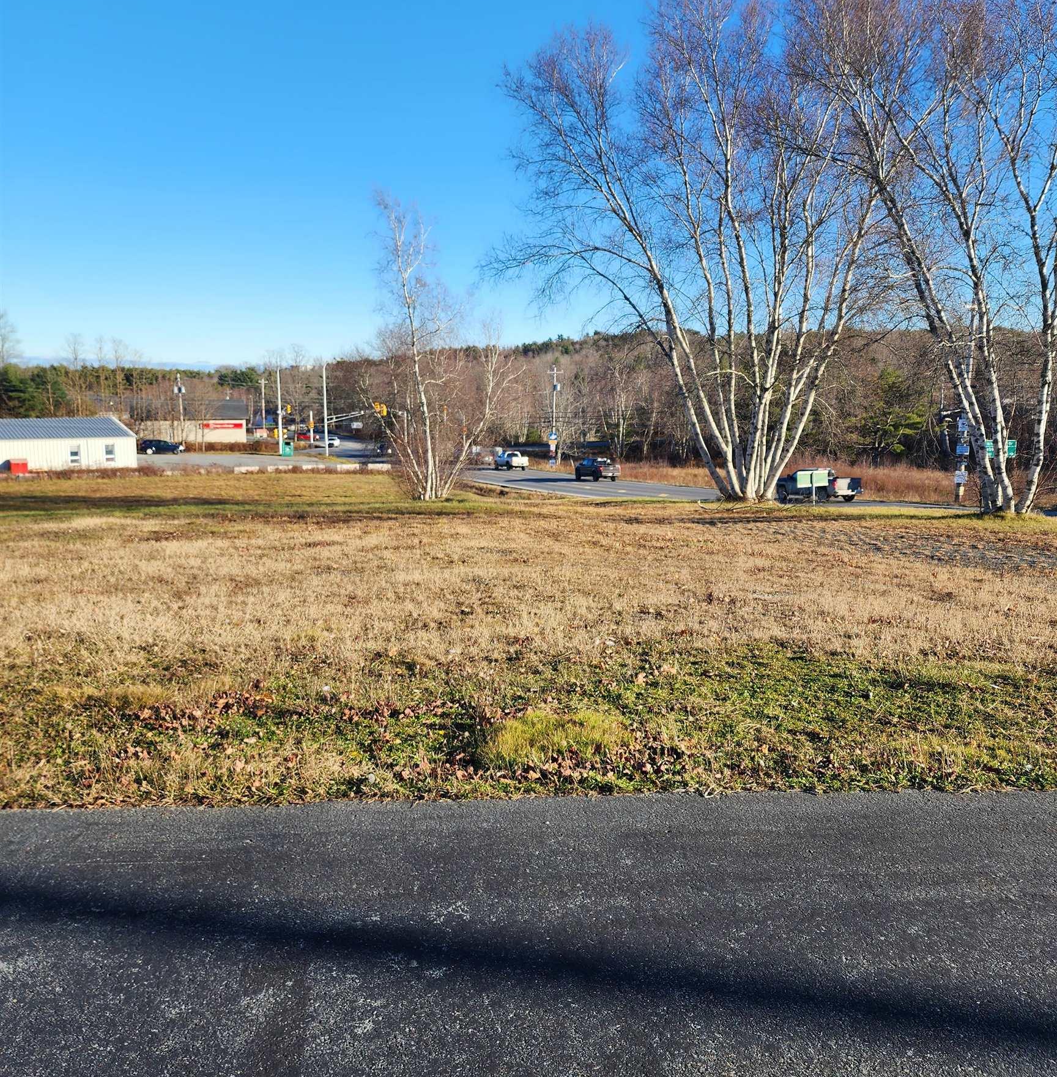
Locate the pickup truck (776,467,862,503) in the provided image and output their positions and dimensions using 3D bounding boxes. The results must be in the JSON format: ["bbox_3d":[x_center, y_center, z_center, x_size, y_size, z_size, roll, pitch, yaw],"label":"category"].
[{"bbox_3d":[16.950,-3.180,55.000,2.050,1.920,5.850,-2,7,-19],"label":"pickup truck"}]

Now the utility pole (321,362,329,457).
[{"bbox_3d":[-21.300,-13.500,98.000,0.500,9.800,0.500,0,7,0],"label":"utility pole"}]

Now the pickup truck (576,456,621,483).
[{"bbox_3d":[6.110,-6.130,83.200,2.030,1.950,5.850,-2,7,-19],"label":"pickup truck"}]

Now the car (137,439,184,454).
[{"bbox_3d":[-39.300,-9.740,100.000,4.650,1.580,1.830,-1,7,-12],"label":"car"}]

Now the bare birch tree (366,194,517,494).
[{"bbox_3d":[-3.500,-7.550,37.400,6.400,12.000,5.500,0,7,0],"label":"bare birch tree"}]

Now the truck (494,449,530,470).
[{"bbox_3d":[-1.870,-8.300,100.500,2.020,1.920,5.800,-3,7,-21],"label":"truck"}]

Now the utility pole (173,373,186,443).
[{"bbox_3d":[-39.900,-14.500,107.000,1.100,9.000,0.800,0,7,0],"label":"utility pole"}]

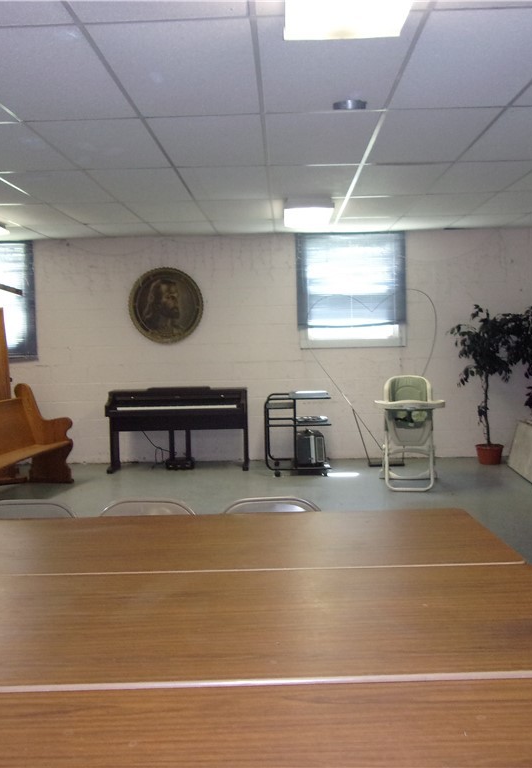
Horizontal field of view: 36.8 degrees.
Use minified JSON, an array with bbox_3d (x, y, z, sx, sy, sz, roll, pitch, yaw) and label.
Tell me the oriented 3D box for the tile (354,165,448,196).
[{"bbox_3d":[0.949,-1.482,5.805,0.605,0.020,1.210,-1,3,1],"label":"tile"}]

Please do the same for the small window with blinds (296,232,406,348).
[{"bbox_3d":[0.947,-1.020,8.713,1.180,1.240,0.100,-1,3,-1],"label":"small window with blinds"}]

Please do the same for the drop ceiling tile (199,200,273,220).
[{"bbox_3d":[-0.248,-1.530,7.052,0.605,0.020,1.209,-1,3,1],"label":"drop ceiling tile"}]

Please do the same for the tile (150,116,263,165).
[{"bbox_3d":[-0.304,-1.389,4.609,0.605,0.025,1.212,-1,3,2],"label":"tile"}]

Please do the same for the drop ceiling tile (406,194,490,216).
[{"bbox_3d":[1.588,-1.567,7.000,0.605,0.020,1.210,-1,3,1],"label":"drop ceiling tile"}]

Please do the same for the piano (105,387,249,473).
[{"bbox_3d":[-0.919,0.466,8.468,1.450,0.850,0.500,-1,3,-1],"label":"piano"}]

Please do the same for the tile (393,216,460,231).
[{"bbox_3d":[1.607,-1.635,8.159,0.605,0.020,1.080,-1,3,1],"label":"tile"}]

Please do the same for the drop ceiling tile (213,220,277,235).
[{"bbox_3d":[-0.228,-1.609,8.195,0.604,0.020,1.043,-1,3,1],"label":"drop ceiling tile"}]

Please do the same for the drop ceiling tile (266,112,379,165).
[{"bbox_3d":[0.303,-1.408,4.612,0.604,0.020,1.213,-1,3,1],"label":"drop ceiling tile"}]

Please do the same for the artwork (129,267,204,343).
[{"bbox_3d":[-1.074,-0.855,8.590,0.815,0.815,0.050,-1,3,1],"label":"artwork"}]

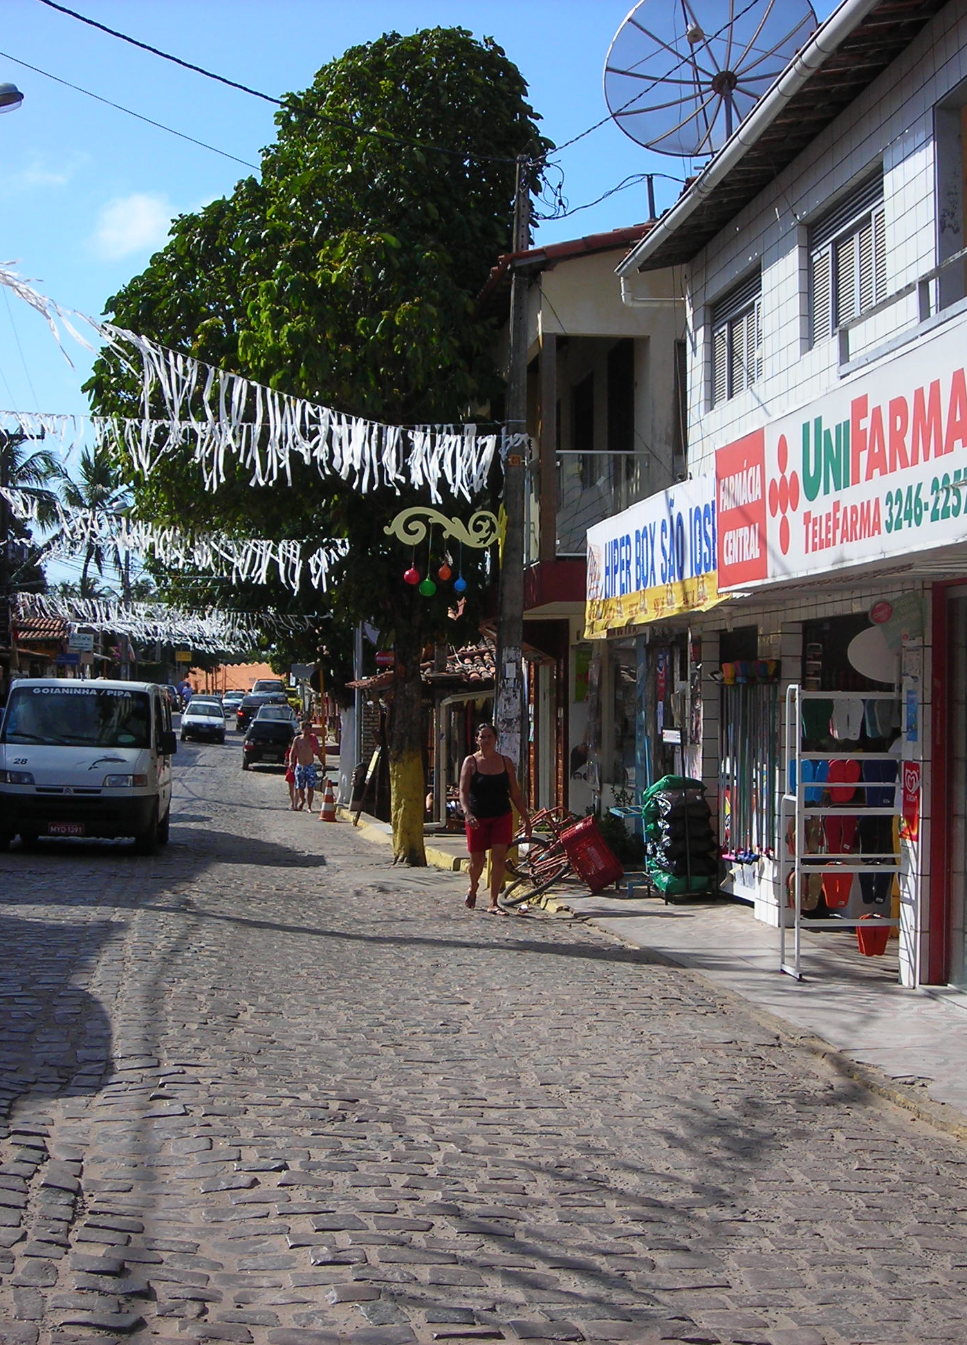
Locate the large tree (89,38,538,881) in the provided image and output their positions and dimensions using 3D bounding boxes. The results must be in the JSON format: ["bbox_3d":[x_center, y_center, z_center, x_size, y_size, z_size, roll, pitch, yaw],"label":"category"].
[{"bbox_3d":[-1.880,-2.580,22.400,5.200,9.450,5.000,0,-1,-6],"label":"large tree"}]

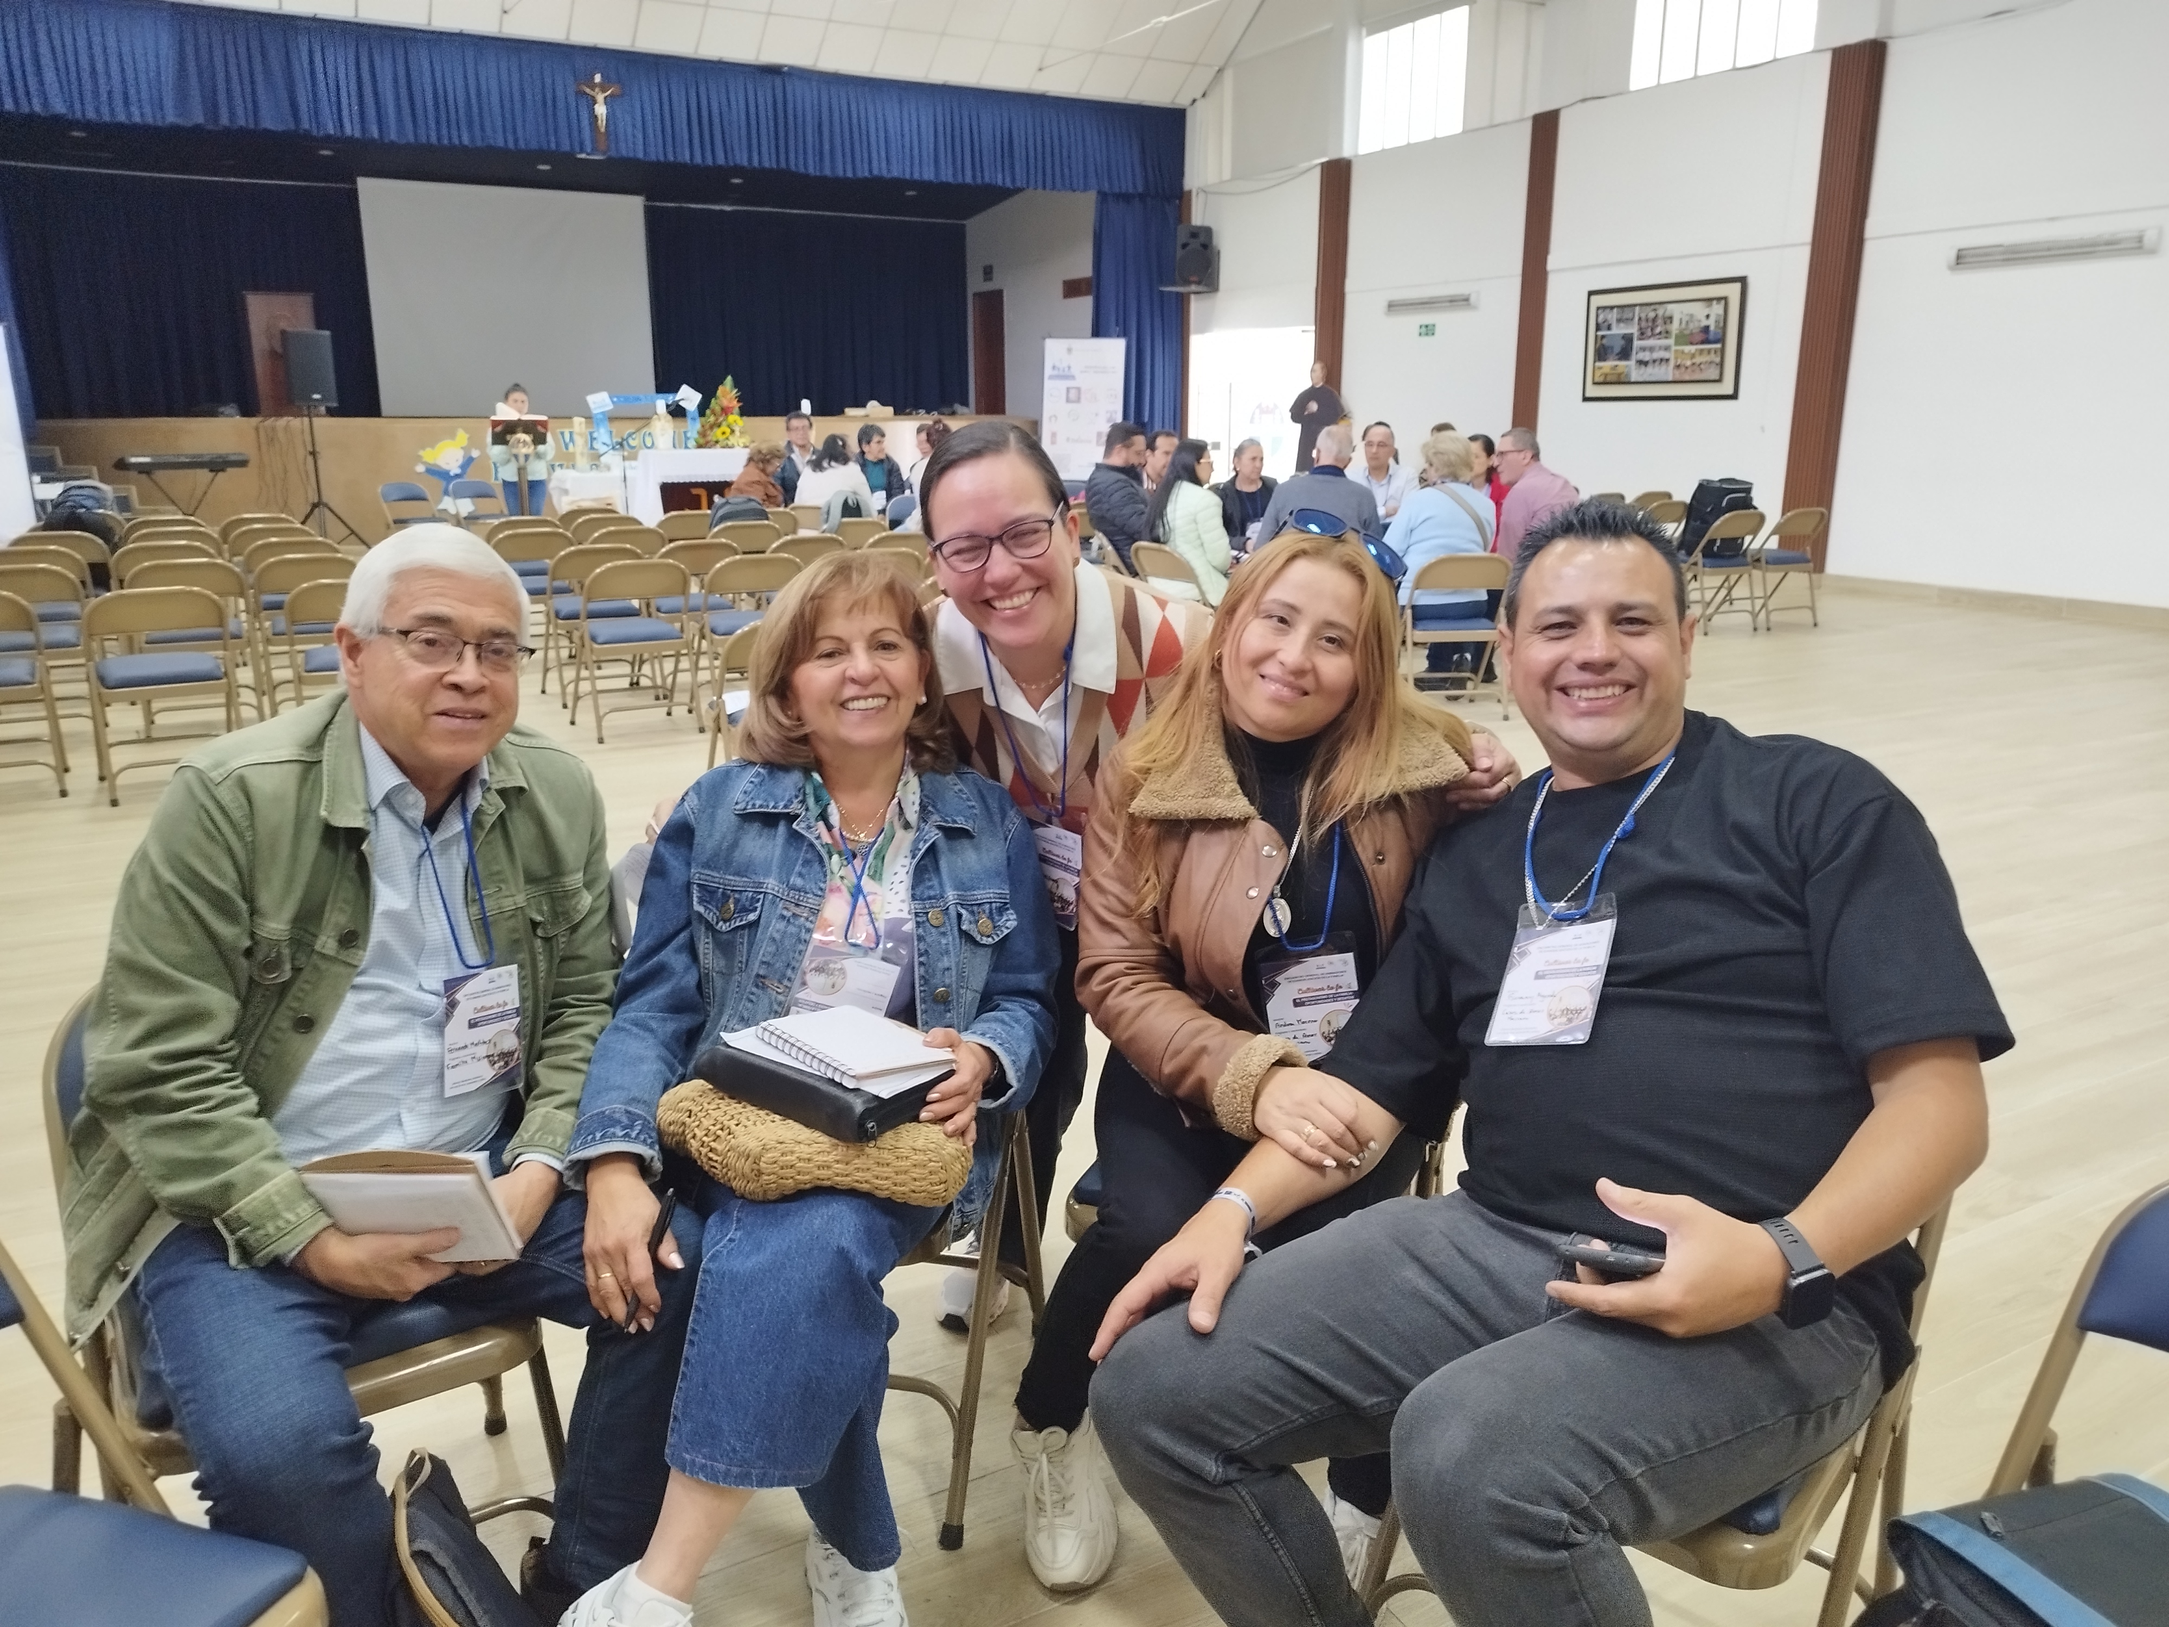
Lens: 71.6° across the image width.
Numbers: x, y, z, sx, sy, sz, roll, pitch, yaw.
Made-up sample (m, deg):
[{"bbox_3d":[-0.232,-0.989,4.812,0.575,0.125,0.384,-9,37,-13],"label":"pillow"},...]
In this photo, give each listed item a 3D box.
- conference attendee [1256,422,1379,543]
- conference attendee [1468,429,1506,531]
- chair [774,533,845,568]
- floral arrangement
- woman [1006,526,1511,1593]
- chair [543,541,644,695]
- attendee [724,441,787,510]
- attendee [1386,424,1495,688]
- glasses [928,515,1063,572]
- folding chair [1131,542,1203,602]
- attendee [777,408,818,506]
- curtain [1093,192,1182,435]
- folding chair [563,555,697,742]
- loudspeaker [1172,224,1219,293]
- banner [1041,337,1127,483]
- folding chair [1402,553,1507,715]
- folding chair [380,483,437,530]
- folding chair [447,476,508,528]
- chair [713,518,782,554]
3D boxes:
[{"bbox_3d":[1.128,-1.216,7.280,0.570,1.310,0.800,1,15,4],"label":"conference attendee"},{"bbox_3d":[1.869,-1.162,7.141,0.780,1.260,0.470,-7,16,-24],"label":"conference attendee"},{"bbox_3d":[-1.507,-1.111,7.968,0.465,0.760,0.480,-8,17,-28],"label":"chair"},{"bbox_3d":[-3.693,-4.054,15.245,0.490,0.700,0.380,-8,17,-28],"label":"floral arrangement"},{"bbox_3d":[0.220,0.249,1.908,0.560,1.220,0.640,2,15,8],"label":"woman"},{"bbox_3d":[-2.371,-0.936,7.294,0.460,0.757,0.490,-8,17,-28],"label":"chair"},{"bbox_3d":[-2.155,-2.050,10.754,0.820,1.160,0.480,-7,16,-24],"label":"attendee"},{"bbox_3d":[1.667,-1.143,7.061,0.540,1.280,0.780,-1,15,-2],"label":"attendee"},{"bbox_3d":[-0.086,-0.303,1.623,0.132,0.043,0.140,-11,20,11],"label":"glasses"},{"bbox_3d":[0.506,-0.927,7.243,0.490,0.757,0.460,-10,18,-32],"label":"folding chair"},{"bbox_3d":[-1.957,-2.067,10.417,0.520,1.330,0.750,-3,15,-12],"label":"attendee"},{"bbox_3d":[0.690,-5.911,19.361,1.294,4.150,0.300,-8,17,-27],"label":"curtain"},{"bbox_3d":[-1.981,-0.744,6.569,0.460,0.757,0.490,-8,17,-28],"label":"folding chair"},{"bbox_3d":[1.305,-6.562,17.783,0.430,0.690,0.400,1,15,4],"label":"loudspeaker"},{"bbox_3d":[-0.025,-3.590,14.763,0.810,2.050,0.220,3,15,12],"label":"banner"},{"bbox_3d":[1.654,-0.841,6.932,0.465,0.760,0.480,-2,15,-6],"label":"folding chair"},{"bbox_3d":[-6.163,-2.664,13.883,0.480,0.760,0.465,12,19,39],"label":"folding chair"},{"bbox_3d":[-5.756,-2.813,14.449,0.480,0.760,0.465,13,20,41],"label":"folding chair"},{"bbox_3d":[-2.033,-1.328,8.771,0.460,0.757,0.490,-8,17,-28],"label":"chair"}]

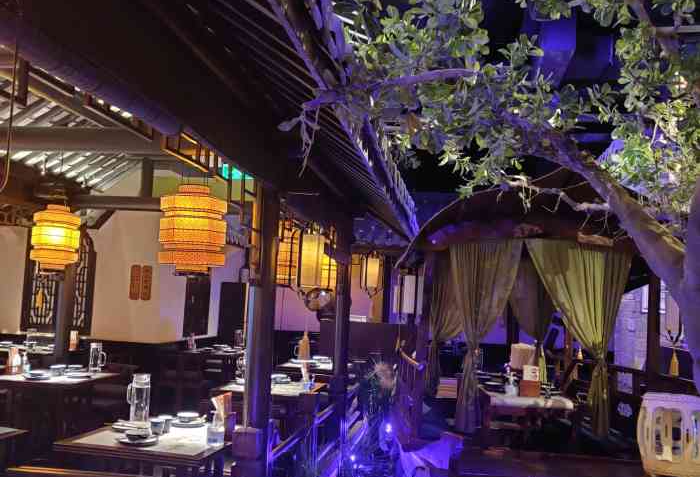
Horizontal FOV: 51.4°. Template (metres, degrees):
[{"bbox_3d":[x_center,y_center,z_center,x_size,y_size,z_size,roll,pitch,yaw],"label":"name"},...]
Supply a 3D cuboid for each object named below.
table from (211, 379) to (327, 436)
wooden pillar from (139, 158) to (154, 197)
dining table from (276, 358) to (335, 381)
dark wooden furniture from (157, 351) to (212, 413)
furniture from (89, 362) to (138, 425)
[{"bbox_3d":[-0.696,1.657,6.299,0.830,0.750,0.920,2,-5,9],"label":"table"},{"bbox_3d":[-1.992,-0.598,7.144,0.100,0.400,0.100,2,-5,9],"label":"wooden pillar"},{"bbox_3d":[-0.371,1.838,8.366,0.820,0.750,0.920,2,-5,9],"label":"dining table"},{"bbox_3d":[-1.972,1.770,8.608,0.570,0.780,0.520,2,-5,9],"label":"dark wooden furniture"},{"bbox_3d":[-2.317,1.621,6.947,0.530,0.780,0.520,2,-5,9],"label":"furniture"}]

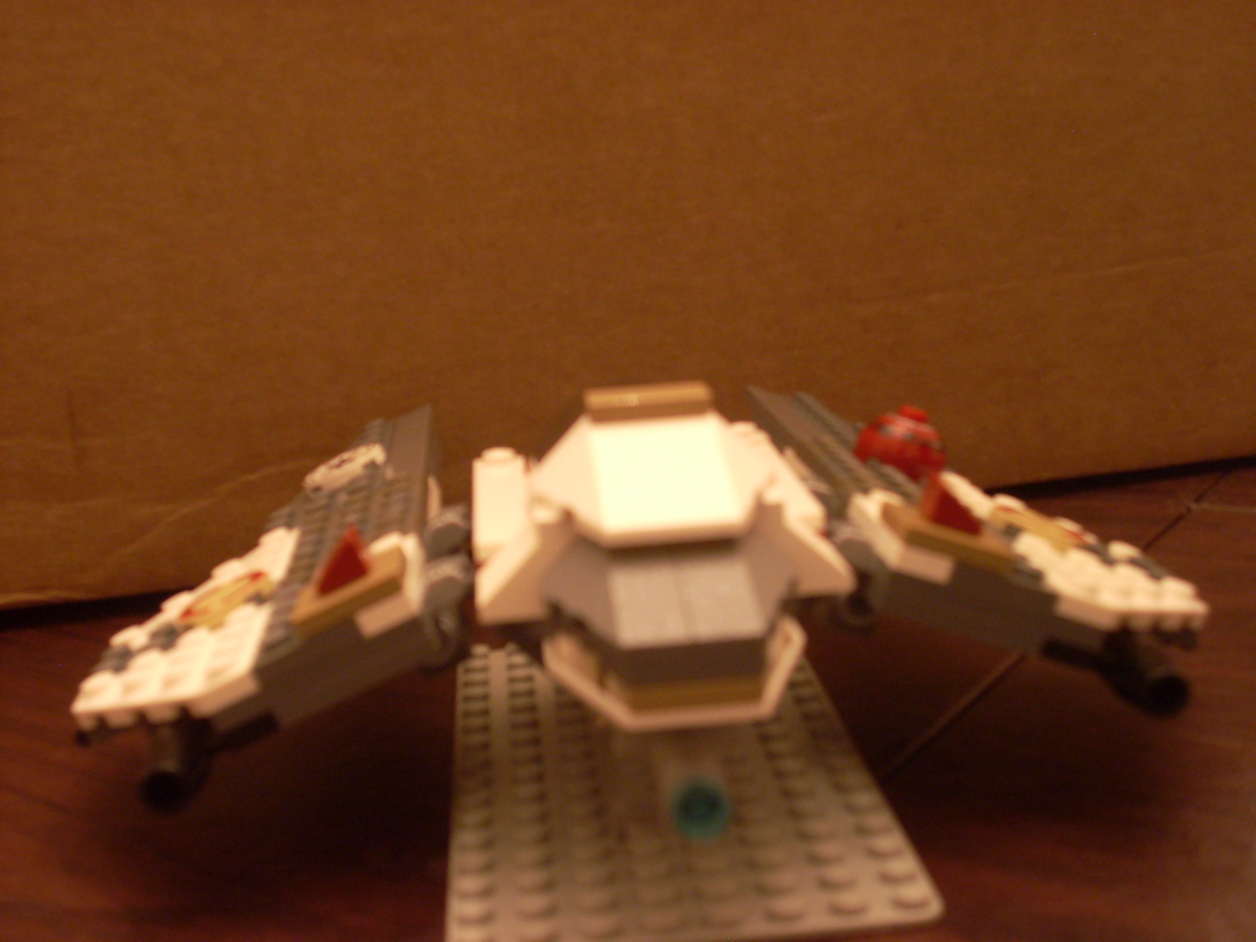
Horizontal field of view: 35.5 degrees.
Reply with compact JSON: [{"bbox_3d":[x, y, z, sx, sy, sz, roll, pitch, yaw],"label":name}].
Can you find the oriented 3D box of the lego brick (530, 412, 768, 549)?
[{"bbox_3d":[0.004,0.000,0.240,0.032,0.010,0.032,-5,13,-3],"label":"lego brick"}]

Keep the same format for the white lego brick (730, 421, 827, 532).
[{"bbox_3d":[0.021,0.001,0.292,0.008,0.005,0.053,-5,13,-3],"label":"white lego brick"}]

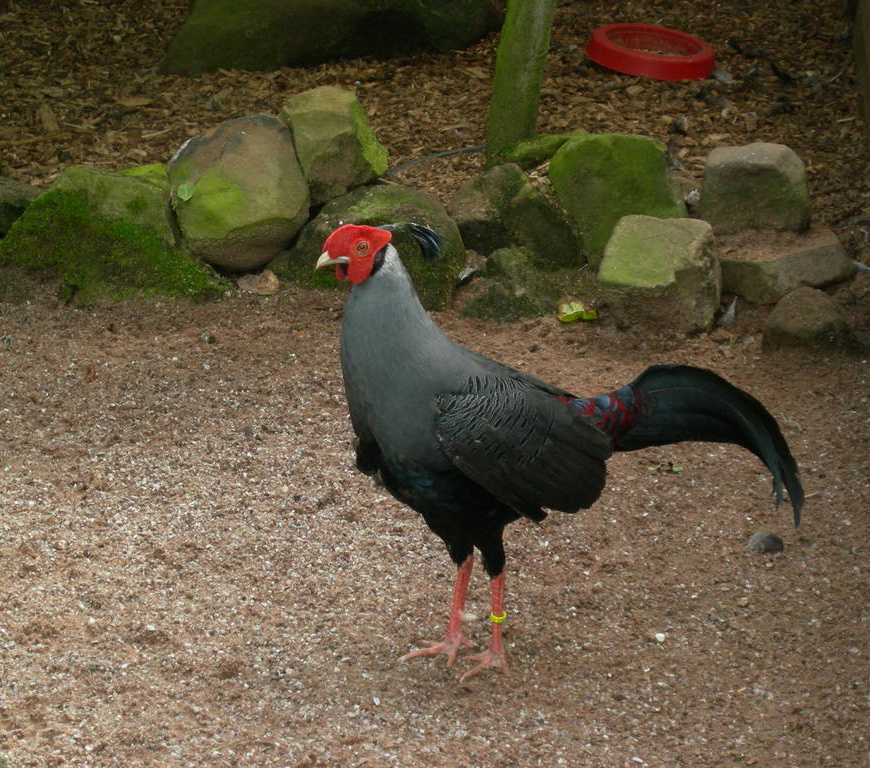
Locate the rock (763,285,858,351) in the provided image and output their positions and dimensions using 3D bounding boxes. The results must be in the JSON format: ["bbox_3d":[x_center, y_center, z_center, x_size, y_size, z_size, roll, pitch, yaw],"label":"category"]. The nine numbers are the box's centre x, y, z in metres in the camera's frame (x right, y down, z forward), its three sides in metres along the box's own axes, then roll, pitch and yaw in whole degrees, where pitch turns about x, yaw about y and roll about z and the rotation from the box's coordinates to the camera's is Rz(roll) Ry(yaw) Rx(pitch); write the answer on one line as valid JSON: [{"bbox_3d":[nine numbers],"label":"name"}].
[{"bbox_3d":[0.487,-0.092,4.851,0.123,0.065,0.120,0,20,0],"label":"rock"}]

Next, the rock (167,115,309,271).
[{"bbox_3d":[-0.272,-0.271,5.159,0.192,0.200,0.170,0,20,0],"label":"rock"}]

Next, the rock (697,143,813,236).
[{"bbox_3d":[0.440,-0.270,5.127,0.150,0.115,0.120,0,20,0],"label":"rock"}]

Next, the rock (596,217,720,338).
[{"bbox_3d":[0.294,-0.145,4.912,0.152,0.120,0.155,-3,20,-9],"label":"rock"}]

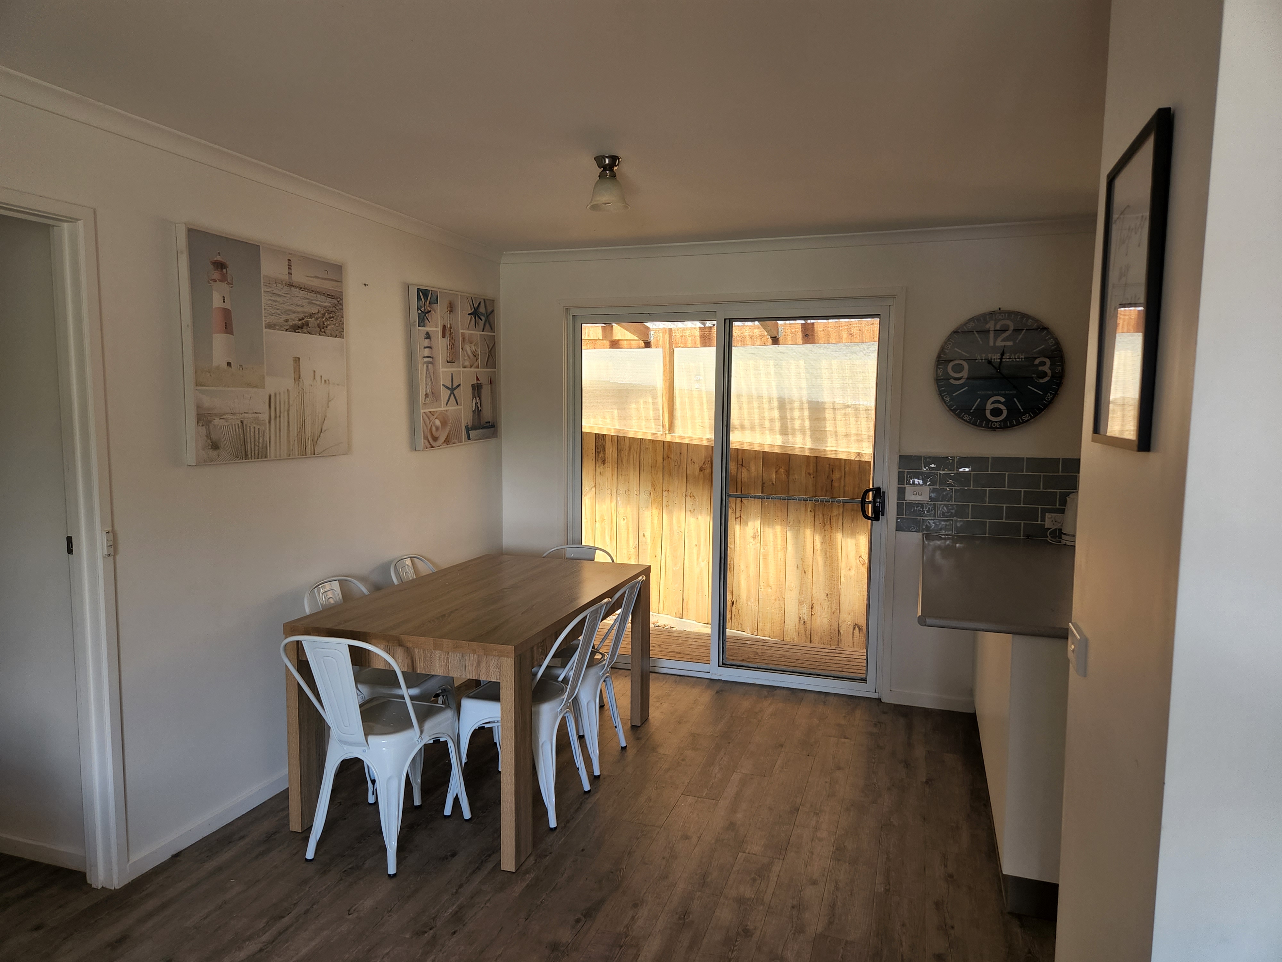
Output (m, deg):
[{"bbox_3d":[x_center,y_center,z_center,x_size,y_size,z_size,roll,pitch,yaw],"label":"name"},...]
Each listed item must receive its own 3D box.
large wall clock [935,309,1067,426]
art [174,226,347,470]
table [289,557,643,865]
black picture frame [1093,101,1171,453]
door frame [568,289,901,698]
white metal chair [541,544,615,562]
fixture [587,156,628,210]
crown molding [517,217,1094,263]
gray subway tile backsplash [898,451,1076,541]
[{"bbox_3d":[1.729,-0.528,4.110,0.580,0.580,0.030,2,6,18],"label":"large wall clock"},{"bbox_3d":[-1.383,-0.478,3.206,0.038,0.793,0.797,2,6,18],"label":"art"},{"bbox_3d":[-0.598,0.829,3.584,0.892,0.752,1.465,2,6,18],"label":"table"},{"bbox_3d":[0.753,-0.283,1.322,0.018,0.459,0.345,2,6,18],"label":"black picture frame"},{"bbox_3d":[0.429,0.058,4.646,1.870,2.115,0.120,2,6,18],"label":"door frame"},{"bbox_3d":[-0.398,0.744,4.180,0.440,0.820,0.460,2,6,18],"label":"white metal chair"},{"bbox_3d":[-0.116,-1.041,2.989,0.163,0.168,0.163,1,5,0],"label":"fixture"},{"bbox_3d":[0.647,-1.219,4.399,3.081,0.060,0.060,2,6,18],"label":"crown molding"},{"bbox_3d":[1.702,0.079,4.183,0.844,0.390,0.012,2,6,18],"label":"gray subway tile backsplash"}]

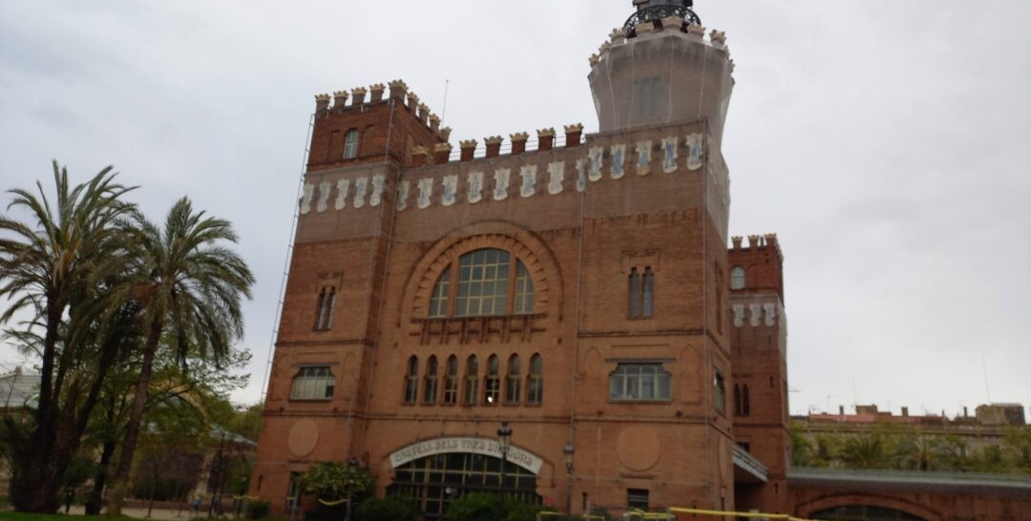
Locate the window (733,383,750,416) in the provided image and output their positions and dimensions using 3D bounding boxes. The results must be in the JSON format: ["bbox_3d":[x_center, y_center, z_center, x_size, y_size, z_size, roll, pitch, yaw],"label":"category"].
[{"bbox_3d":[21.722,13.372,71.673,1.421,3.136,0.392,-4,-20,24],"label":"window"}]

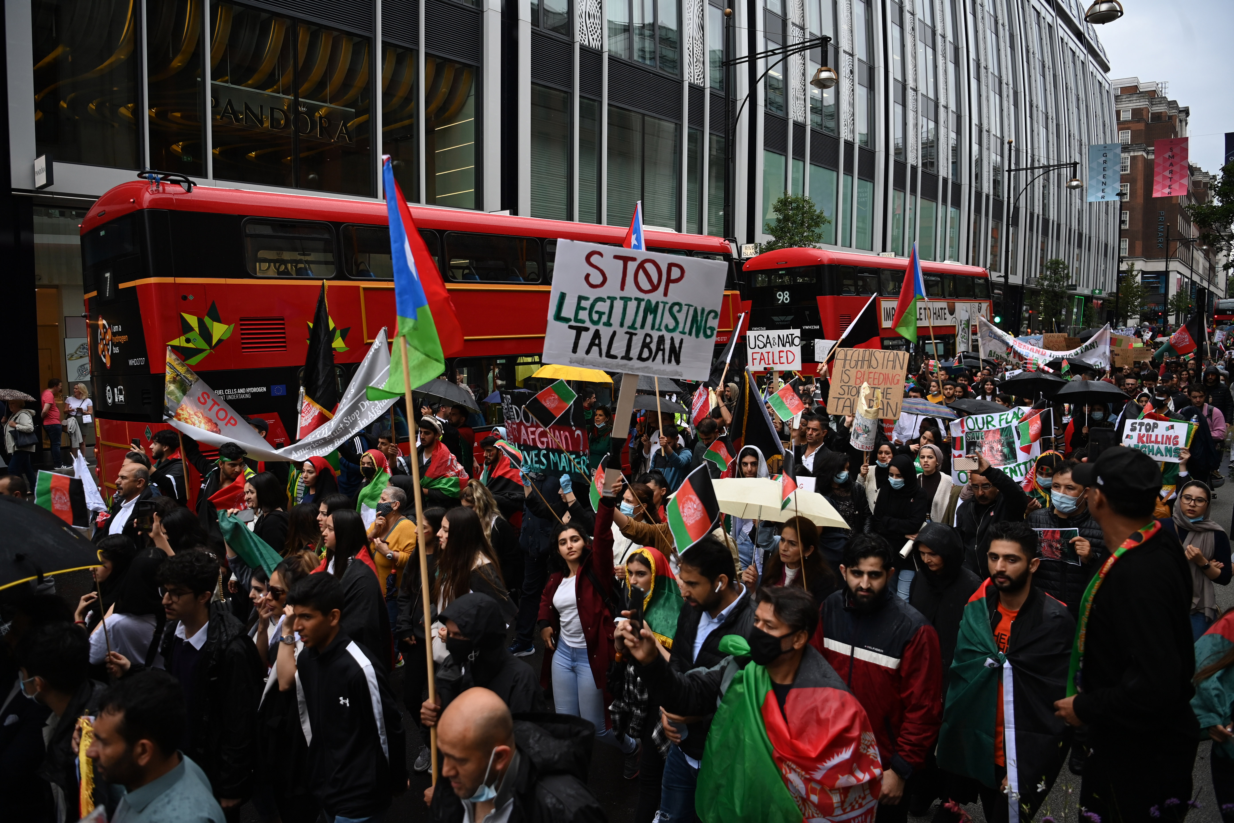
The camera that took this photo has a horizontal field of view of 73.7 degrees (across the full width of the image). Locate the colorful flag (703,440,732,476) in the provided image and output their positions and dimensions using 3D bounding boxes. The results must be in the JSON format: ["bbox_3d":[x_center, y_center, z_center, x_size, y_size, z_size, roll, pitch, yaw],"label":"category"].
[{"bbox_3d":[0.754,0.322,6.100,0.260,0.230,0.080,-25,0,5],"label":"colorful flag"}]

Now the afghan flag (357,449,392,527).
[{"bbox_3d":[-1.893,0.597,6.450,0.330,0.600,0.290,3,4,37],"label":"afghan flag"}]

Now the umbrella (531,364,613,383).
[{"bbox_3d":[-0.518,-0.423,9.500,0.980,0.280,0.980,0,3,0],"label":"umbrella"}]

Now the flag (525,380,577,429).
[{"bbox_3d":[-0.458,-0.047,5.700,0.310,0.220,0.060,-42,3,-4],"label":"flag"}]

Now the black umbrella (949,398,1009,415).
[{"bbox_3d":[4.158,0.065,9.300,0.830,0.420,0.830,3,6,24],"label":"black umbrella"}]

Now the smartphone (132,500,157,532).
[{"bbox_3d":[-2.290,0.511,4.000,0.075,0.152,0.012,0,-1,-27],"label":"smartphone"}]

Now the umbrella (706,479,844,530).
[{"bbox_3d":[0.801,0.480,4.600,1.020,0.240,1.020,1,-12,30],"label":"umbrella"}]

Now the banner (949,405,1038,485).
[{"bbox_3d":[2.990,0.274,6.500,0.680,0.510,0.060,-4,5,30],"label":"banner"}]

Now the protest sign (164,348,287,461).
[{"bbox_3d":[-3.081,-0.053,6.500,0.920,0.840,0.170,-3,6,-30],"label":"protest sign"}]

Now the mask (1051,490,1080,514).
[{"bbox_3d":[2.155,0.433,3.950,0.085,0.115,0.145,-5,8,-42],"label":"mask"}]

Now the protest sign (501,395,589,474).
[{"bbox_3d":[-0.552,0.198,6.500,0.720,0.720,0.030,4,19,30],"label":"protest sign"}]

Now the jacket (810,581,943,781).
[{"bbox_3d":[1.002,1.038,3.150,0.500,0.700,0.300,3,6,36],"label":"jacket"}]

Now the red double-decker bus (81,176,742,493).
[{"bbox_3d":[-2.119,-0.985,13.426,2.530,4.320,10.800,2,7,45],"label":"red double-decker bus"}]

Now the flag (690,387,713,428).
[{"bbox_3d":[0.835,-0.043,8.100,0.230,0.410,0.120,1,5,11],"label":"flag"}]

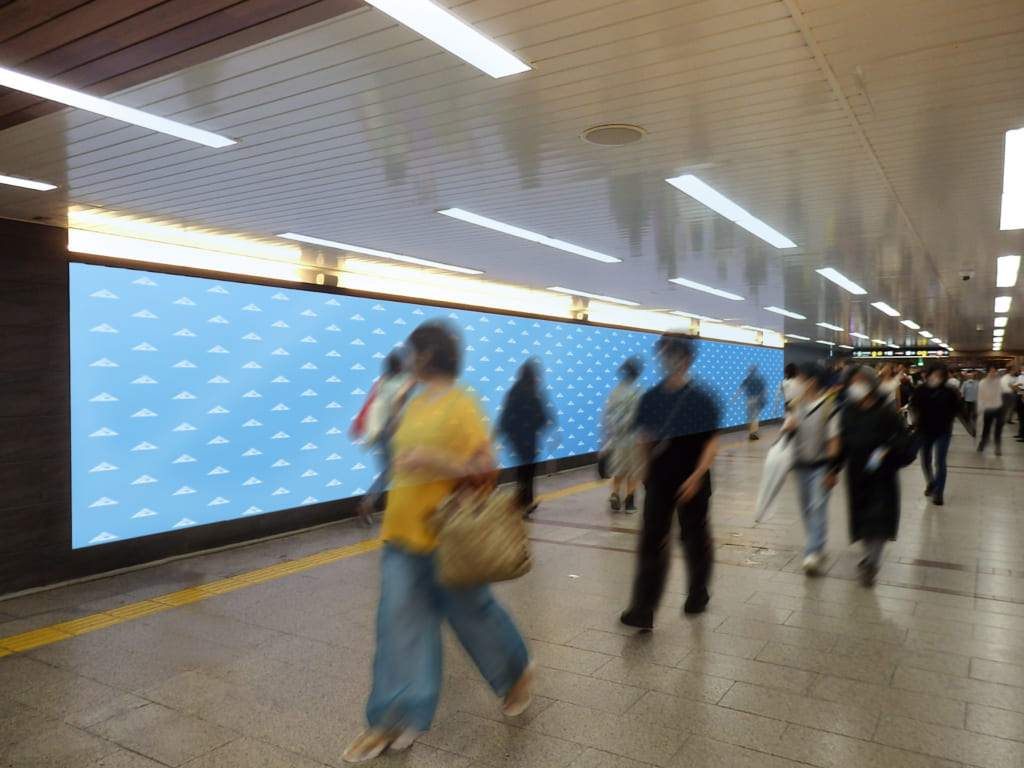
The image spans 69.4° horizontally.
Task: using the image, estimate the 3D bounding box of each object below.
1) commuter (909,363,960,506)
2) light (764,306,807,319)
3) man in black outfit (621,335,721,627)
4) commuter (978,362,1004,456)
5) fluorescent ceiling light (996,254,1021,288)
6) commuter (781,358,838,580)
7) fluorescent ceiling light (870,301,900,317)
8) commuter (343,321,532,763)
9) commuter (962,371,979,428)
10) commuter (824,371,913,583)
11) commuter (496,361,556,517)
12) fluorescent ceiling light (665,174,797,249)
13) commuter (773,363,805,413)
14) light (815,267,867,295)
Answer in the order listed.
[{"bbox_3d":[4.822,0.550,8.400,0.560,1.576,0.480,0,0,32],"label":"commuter"},{"bbox_3d":[4.450,-1.138,11.944,0.155,0.070,2.356,1,1,33],"label":"light"},{"bbox_3d":[0.941,0.544,4.369,0.510,1.684,0.520,1,1,33],"label":"man in black outfit"},{"bbox_3d":[8.924,0.468,13.750,0.470,1.631,0.420,1,1,33],"label":"commuter"},{"bbox_3d":[4.805,-1.076,7.180,0.155,0.070,2.356,1,1,33],"label":"fluorescent ceiling light"},{"bbox_3d":[2.234,0.618,5.480,0.520,1.518,0.450,0,0,30],"label":"commuter"},{"bbox_3d":[5.678,-1.126,11.180,0.155,0.070,2.356,1,1,33],"label":"fluorescent ceiling light"},{"bbox_3d":[-0.297,0.580,2.950,0.620,1.667,0.720,0,1,43],"label":"commuter"},{"bbox_3d":[12.157,0.441,19.552,0.480,1.553,0.340,1,1,33],"label":"commuter"},{"bbox_3d":[2.533,0.628,5.240,0.580,1.497,0.500,0,0,30],"label":"commuter"},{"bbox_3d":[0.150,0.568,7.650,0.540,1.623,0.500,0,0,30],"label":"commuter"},{"bbox_3d":[1.665,-1.170,5.279,0.169,0.060,2.703,0,0,33],"label":"fluorescent ceiling light"},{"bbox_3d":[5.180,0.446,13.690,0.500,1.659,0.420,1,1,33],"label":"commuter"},{"bbox_3d":[4.012,-1.212,8.912,0.172,0.060,2.760,0,0,33],"label":"light"}]

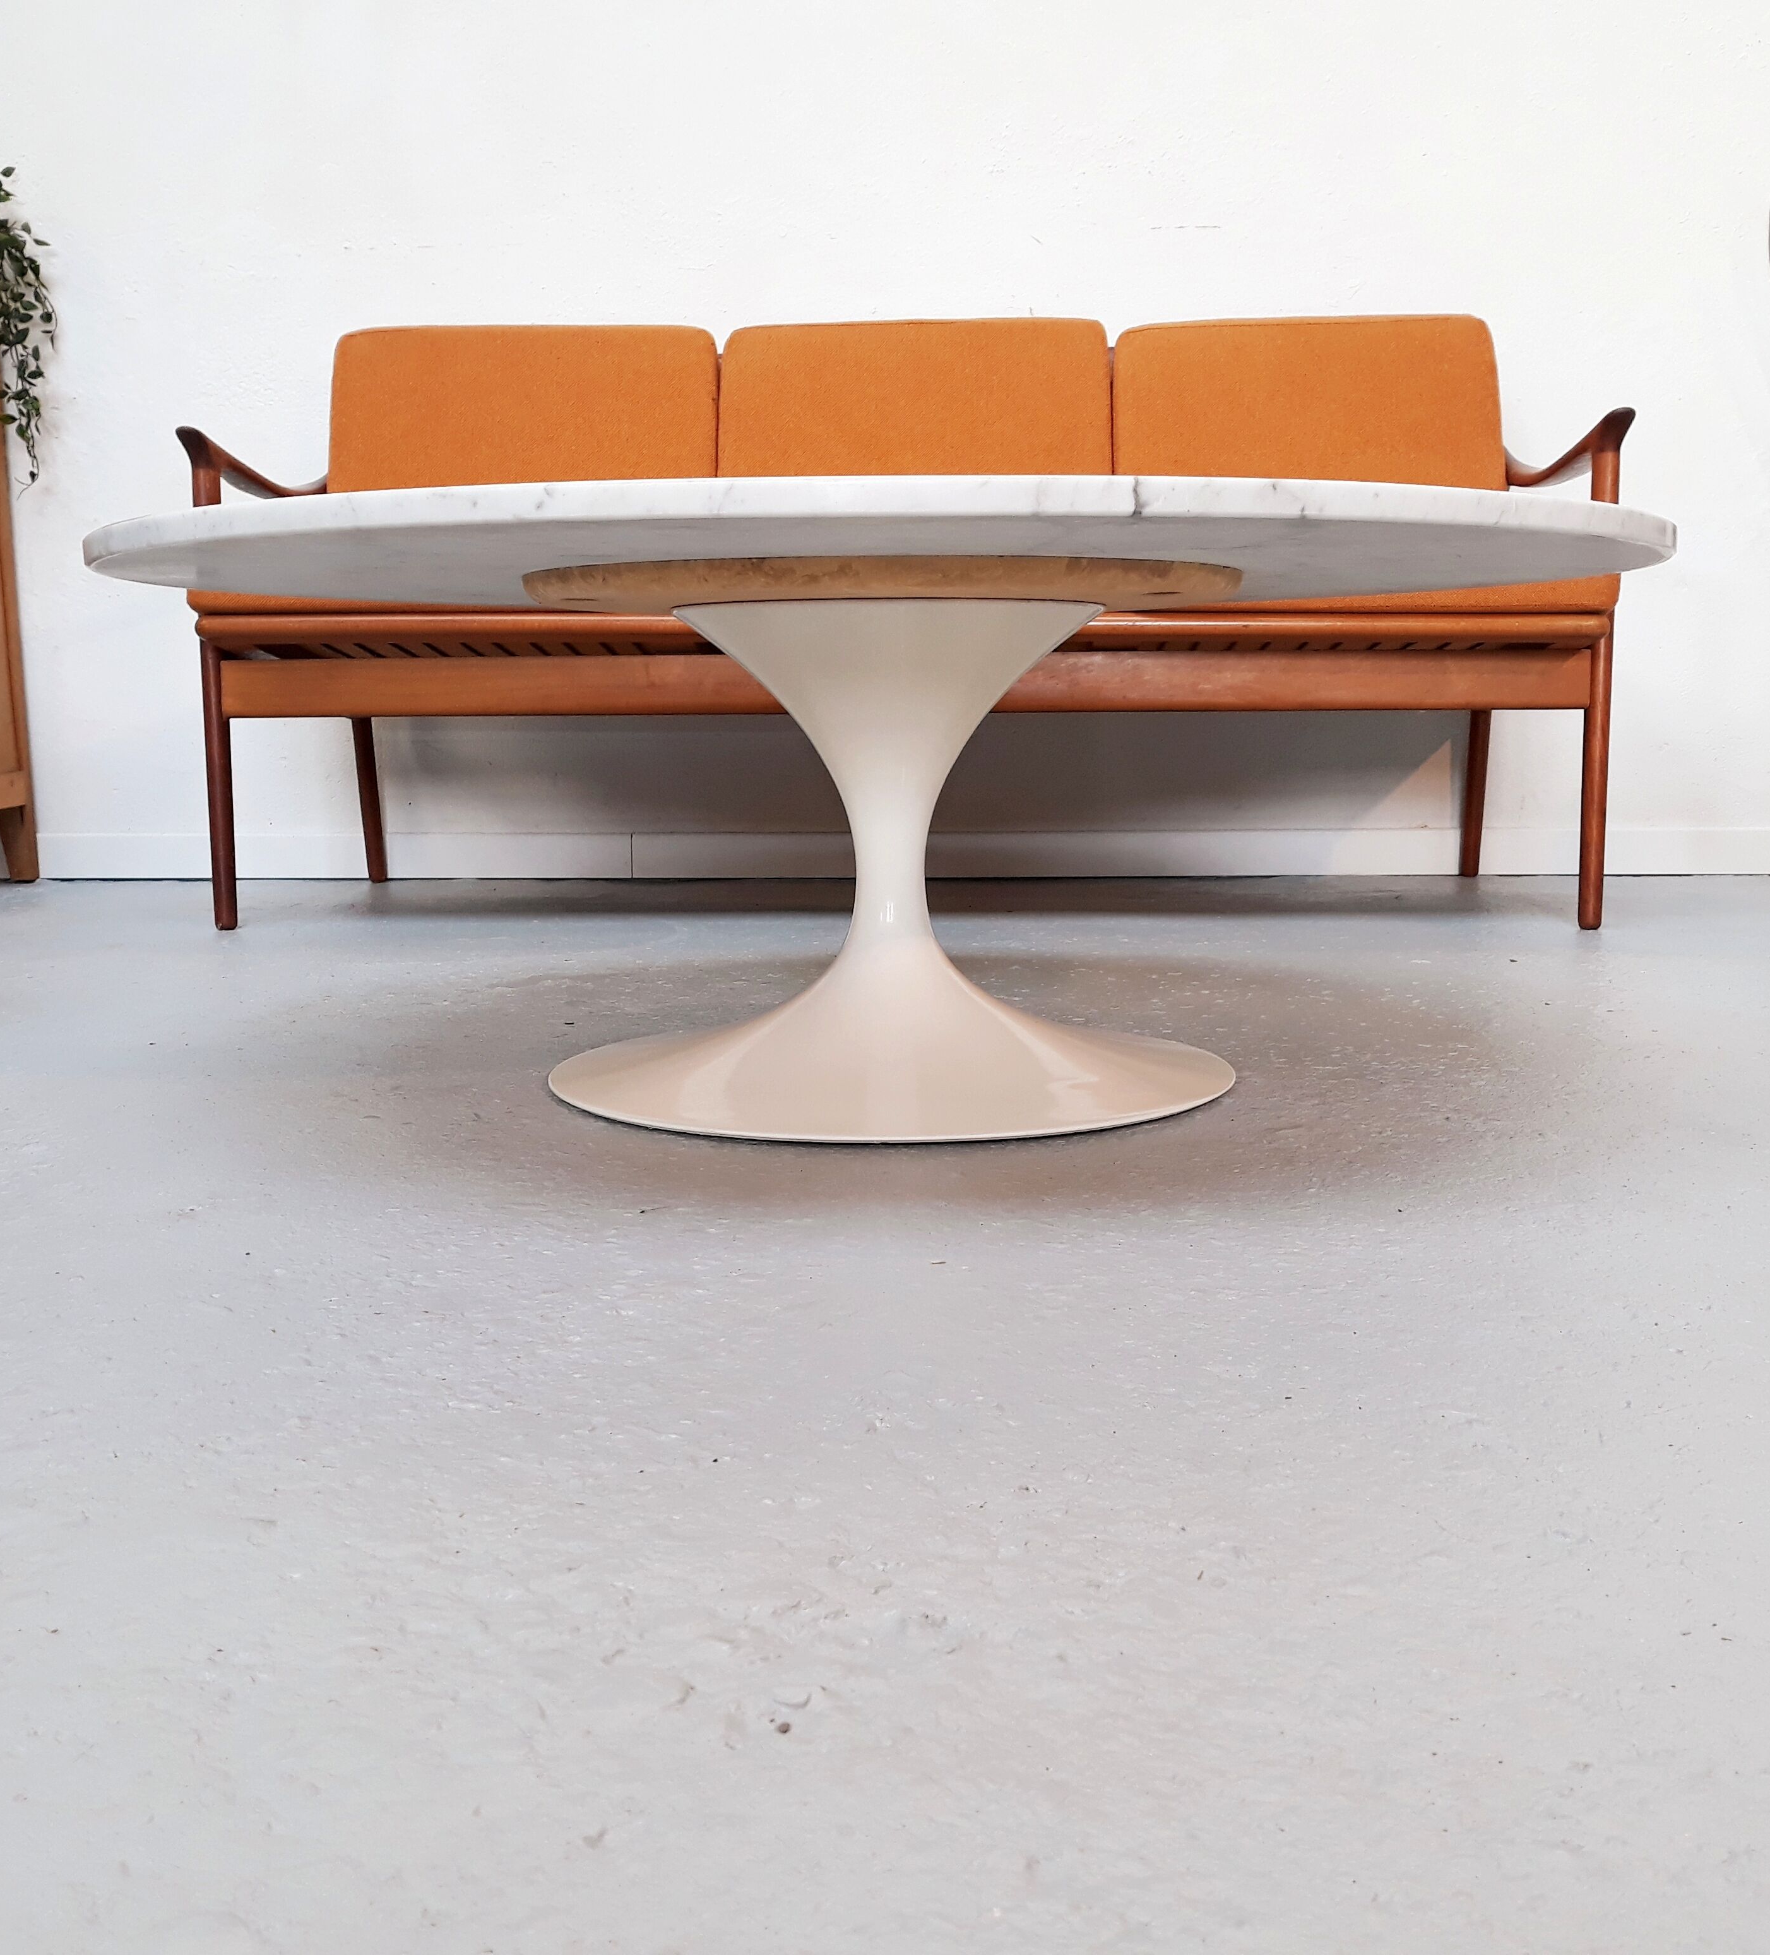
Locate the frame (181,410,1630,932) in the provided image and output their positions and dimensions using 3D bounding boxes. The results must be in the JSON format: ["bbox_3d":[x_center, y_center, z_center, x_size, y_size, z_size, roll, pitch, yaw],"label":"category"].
[{"bbox_3d":[0.029,-0.464,2.774,1.726,0.726,0.729,0,8,3],"label":"frame"}]

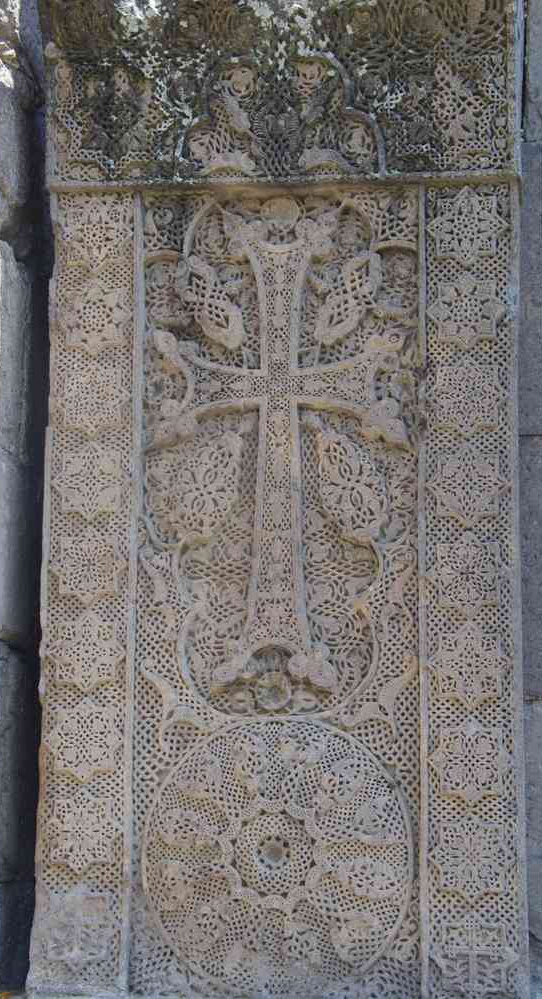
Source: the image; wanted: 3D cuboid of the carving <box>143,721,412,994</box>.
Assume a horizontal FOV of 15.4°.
[{"bbox_3d":[0.012,0.626,3.500,0.475,0.480,0.070,0,-7,4],"label":"carving"}]

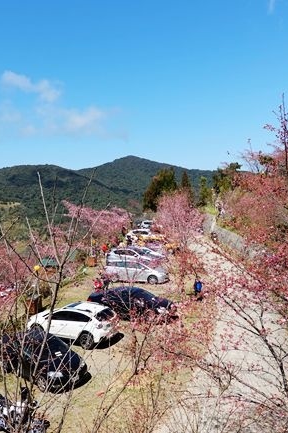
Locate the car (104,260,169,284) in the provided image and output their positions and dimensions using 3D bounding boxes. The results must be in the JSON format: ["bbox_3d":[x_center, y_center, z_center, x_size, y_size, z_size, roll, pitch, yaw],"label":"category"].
[{"bbox_3d":[-0.501,3.822,30.342,4.480,1.560,1.720,0,4,12],"label":"car"}]

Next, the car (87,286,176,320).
[{"bbox_3d":[-0.670,4.537,22.995,4.580,1.470,1.790,0,4,15],"label":"car"}]

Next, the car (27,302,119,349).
[{"bbox_3d":[-3.281,4.792,19.791,4.450,1.580,1.800,1,5,26],"label":"car"}]

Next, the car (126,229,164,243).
[{"bbox_3d":[0.199,2.187,46.443,4.400,1.530,1.760,0,4,12],"label":"car"}]

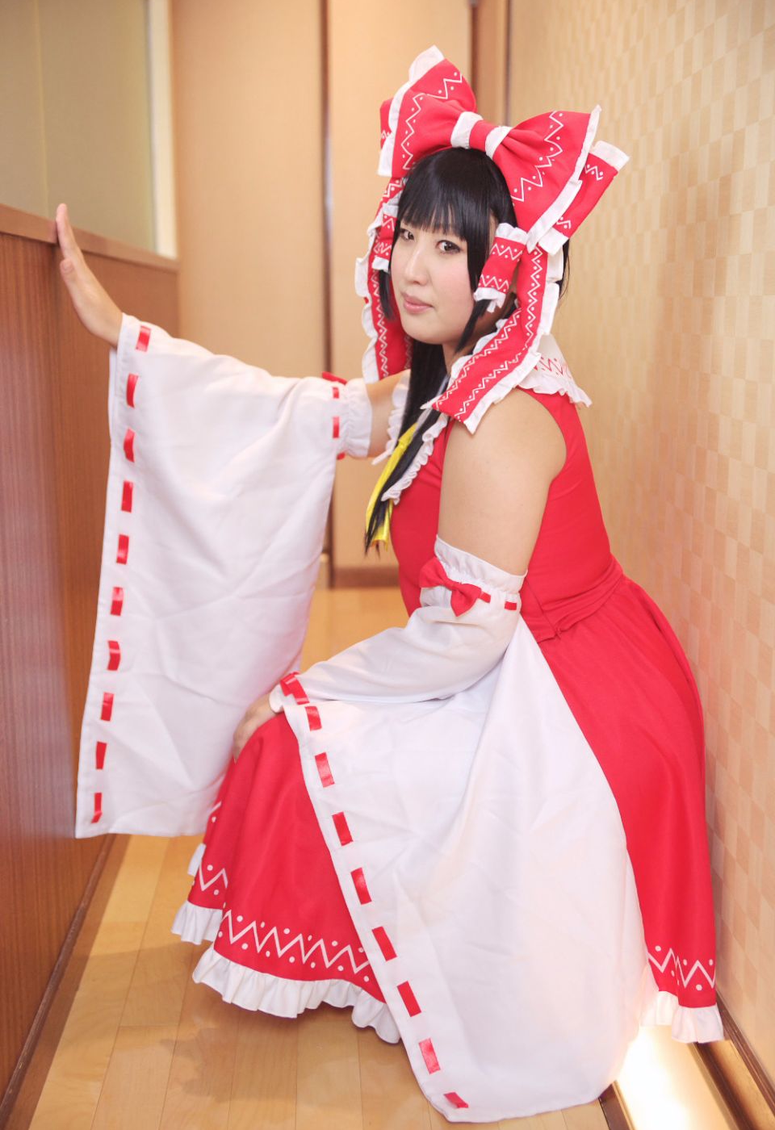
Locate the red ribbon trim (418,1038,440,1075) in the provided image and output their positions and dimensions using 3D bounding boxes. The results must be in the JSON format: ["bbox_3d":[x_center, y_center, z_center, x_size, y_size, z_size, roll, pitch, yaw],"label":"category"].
[{"bbox_3d":[0.046,0.534,1.580,0.015,0.039,0.004,-13,10,11],"label":"red ribbon trim"}]

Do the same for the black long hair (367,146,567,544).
[{"bbox_3d":[0.092,-0.258,1.710,0.200,0.460,0.240,12,12,28],"label":"black long hair"}]

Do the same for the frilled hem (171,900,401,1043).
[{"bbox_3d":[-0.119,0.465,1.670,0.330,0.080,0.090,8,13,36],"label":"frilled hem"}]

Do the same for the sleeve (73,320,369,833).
[{"bbox_3d":[-0.223,0.020,1.970,0.440,0.690,0.140,8,12,28],"label":"sleeve"}]

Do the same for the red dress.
[{"bbox_3d":[0.067,0.141,1.730,0.600,0.700,0.470,-4,11,-21],"label":"red dress"}]

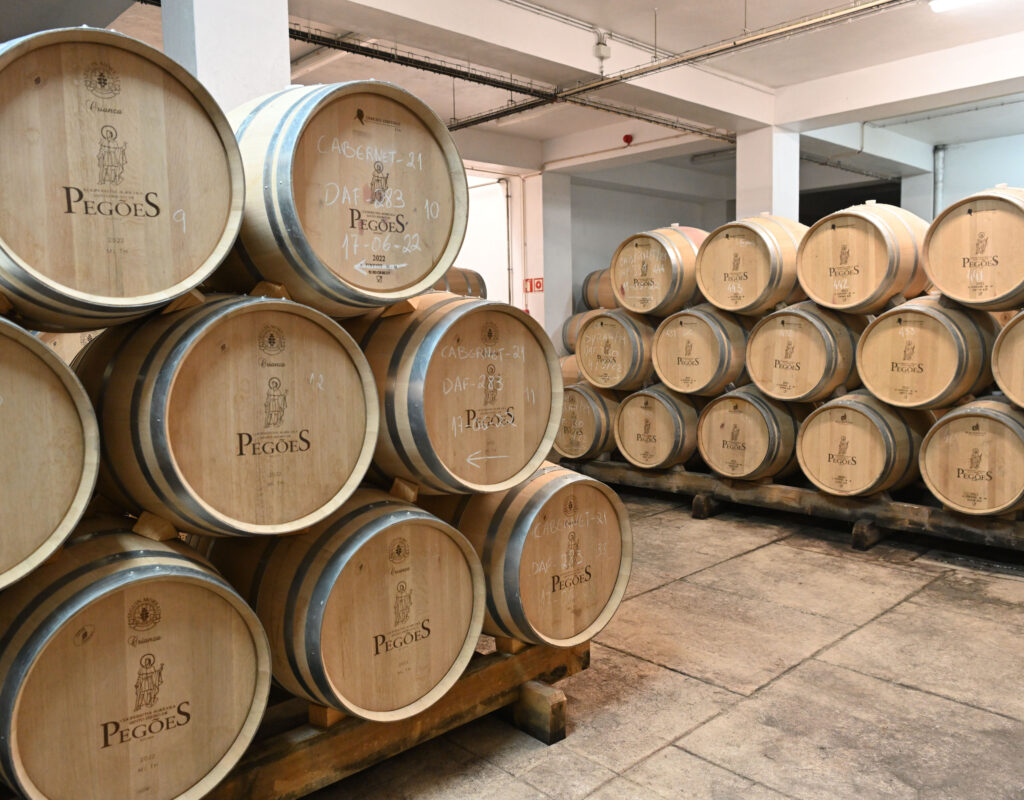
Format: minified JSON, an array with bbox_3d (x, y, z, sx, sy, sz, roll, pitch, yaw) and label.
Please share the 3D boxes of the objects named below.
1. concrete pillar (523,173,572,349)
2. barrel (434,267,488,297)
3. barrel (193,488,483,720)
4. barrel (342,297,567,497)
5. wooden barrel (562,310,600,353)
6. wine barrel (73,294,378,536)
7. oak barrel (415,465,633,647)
[{"bbox_3d":[0.528,-1.514,11.840,0.590,3.500,0.410,-7,8,-43],"label":"concrete pillar"},{"bbox_3d":[-0.867,-1.346,10.200,0.950,0.690,0.690,-7,8,-43],"label":"barrel"},{"bbox_3d":[-0.617,0.614,2.668,0.690,0.690,0.950,-7,7,-42],"label":"barrel"},{"bbox_3d":[-0.367,-0.031,2.815,0.690,0.690,0.950,-7,8,-43],"label":"barrel"},{"bbox_3d":[1.207,-0.876,10.800,0.690,0.690,0.950,-7,8,-43],"label":"wooden barrel"},{"bbox_3d":[-0.904,0.037,2.375,0.690,0.690,0.950,-7,6,-43],"label":"wine barrel"},{"bbox_3d":[-0.083,0.548,3.160,0.690,0.690,0.950,-7,8,-42],"label":"oak barrel"}]

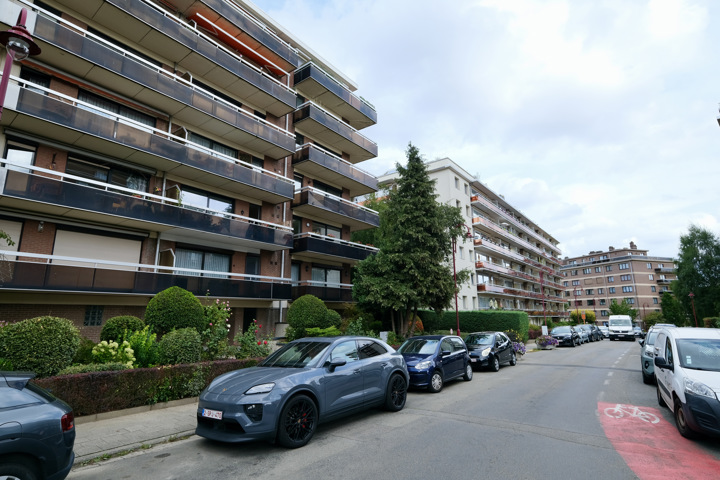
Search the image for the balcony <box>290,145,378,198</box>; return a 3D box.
[{"bbox_3d":[-1.453,-4.612,23.409,1.500,1.100,6.850,-10,-16,38],"label":"balcony"}]

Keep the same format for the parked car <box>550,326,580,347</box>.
[{"bbox_3d":[17.476,8.226,29.209,1.830,1.560,4.350,-10,-16,38],"label":"parked car"}]

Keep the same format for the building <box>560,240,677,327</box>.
[{"bbox_3d":[70.581,14.697,94.932,17.000,19.290,23.000,4,-13,-19],"label":"building"}]

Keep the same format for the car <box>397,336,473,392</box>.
[{"bbox_3d":[2.317,3.878,11.070,1.650,1.480,3.540,-10,-16,38],"label":"car"}]

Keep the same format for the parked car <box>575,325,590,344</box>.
[{"bbox_3d":[19.865,8.744,31.480,1.750,1.500,4.100,-11,-17,39],"label":"parked car"}]

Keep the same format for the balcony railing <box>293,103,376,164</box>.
[{"bbox_3d":[-1.546,-7.570,24.973,1.850,1.120,7.050,-11,-16,39],"label":"balcony railing"}]

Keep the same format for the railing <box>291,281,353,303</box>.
[{"bbox_3d":[-1.391,3.576,22.489,1.650,1.130,6.900,-11,-16,39],"label":"railing"}]

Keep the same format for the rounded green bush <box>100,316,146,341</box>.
[{"bbox_3d":[-7.668,3.149,10.928,1.150,1.360,1.200,-11,-16,39],"label":"rounded green bush"}]

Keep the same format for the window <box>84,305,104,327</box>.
[{"bbox_3d":[-10.398,2.955,13.298,0.120,0.820,0.580,-11,-16,39],"label":"window"}]

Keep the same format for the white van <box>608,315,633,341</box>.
[{"bbox_3d":[27.871,9.370,36.251,2.050,2.560,6.100,-10,-16,38],"label":"white van"}]

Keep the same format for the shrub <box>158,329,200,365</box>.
[{"bbox_3d":[-4.950,3.095,9.366,1.100,1.300,1.100,-10,-16,38],"label":"shrub"}]

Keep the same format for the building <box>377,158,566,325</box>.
[{"bbox_3d":[23.659,6.040,61.241,14.000,19.800,55.000,-11,-16,39],"label":"building"}]

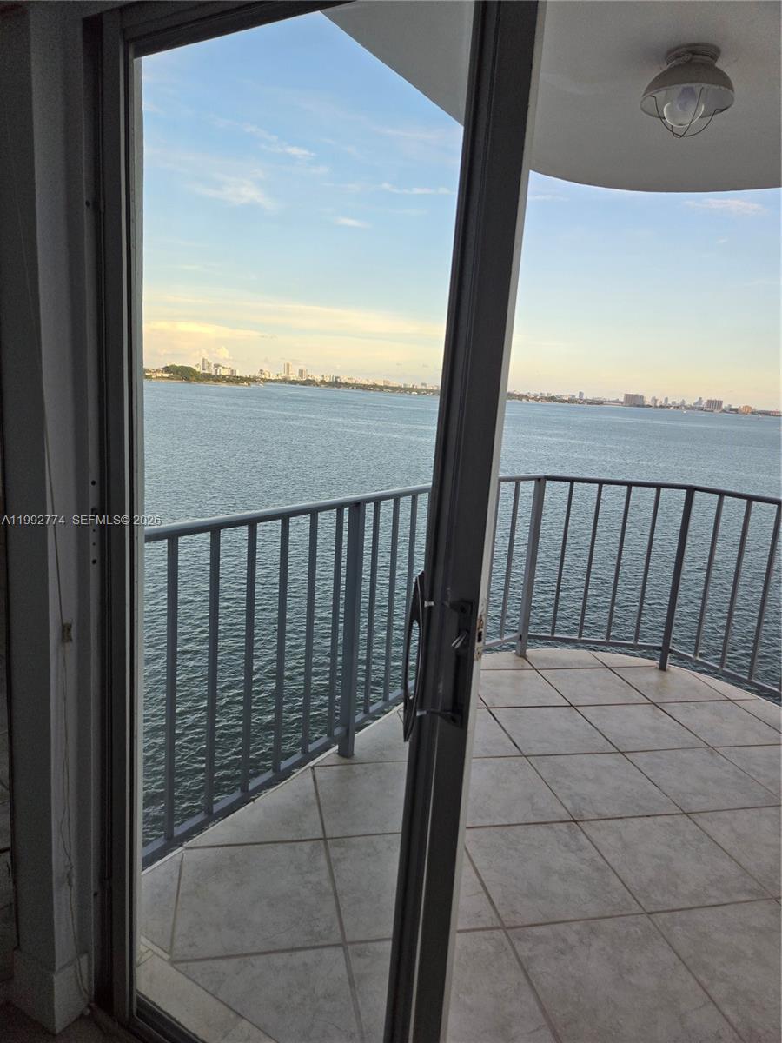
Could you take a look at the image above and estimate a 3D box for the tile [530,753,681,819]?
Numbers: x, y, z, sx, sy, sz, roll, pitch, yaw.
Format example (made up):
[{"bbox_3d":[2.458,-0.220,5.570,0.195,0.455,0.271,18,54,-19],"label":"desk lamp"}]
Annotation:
[{"bbox_3d":[0.846,1.059,2.790,0.450,0.010,0.450,1,11,-13],"label":"tile"}]

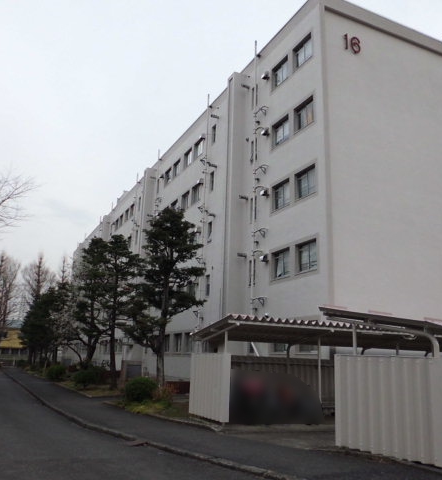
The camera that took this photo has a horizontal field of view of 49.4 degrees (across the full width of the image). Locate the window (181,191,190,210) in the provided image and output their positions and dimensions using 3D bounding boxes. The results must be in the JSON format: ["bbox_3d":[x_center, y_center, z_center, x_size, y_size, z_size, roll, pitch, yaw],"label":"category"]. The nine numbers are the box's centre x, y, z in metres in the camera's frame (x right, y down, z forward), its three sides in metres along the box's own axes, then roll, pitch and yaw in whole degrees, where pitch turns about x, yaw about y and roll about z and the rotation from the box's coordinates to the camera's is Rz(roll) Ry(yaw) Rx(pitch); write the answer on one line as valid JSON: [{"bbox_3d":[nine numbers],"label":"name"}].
[{"bbox_3d":[-1.919,-2.123,27.038,0.160,1.027,1.127,8,-16,-25],"label":"window"}]

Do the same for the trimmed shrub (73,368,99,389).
[{"bbox_3d":[-6.196,6.374,22.315,1.213,0.835,1.213,8,-15,-24],"label":"trimmed shrub"}]

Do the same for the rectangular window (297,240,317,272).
[{"bbox_3d":[2.964,0.608,16.428,0.140,1.050,1.220,8,-15,-24],"label":"rectangular window"}]

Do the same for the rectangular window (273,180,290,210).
[{"bbox_3d":[2.350,-1.661,18.438,0.140,1.050,1.220,8,-15,-24],"label":"rectangular window"}]

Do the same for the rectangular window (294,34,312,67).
[{"bbox_3d":[3.120,-6.974,17.991,0.160,1.027,1.187,8,-16,-25],"label":"rectangular window"}]

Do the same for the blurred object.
[{"bbox_3d":[1.446,4.423,13.500,2.500,1.200,1.400,8,-16,-25],"label":"blurred object"}]

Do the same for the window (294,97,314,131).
[{"bbox_3d":[3.055,-4.455,17.351,0.160,1.027,1.187,8,-16,-25],"label":"window"}]

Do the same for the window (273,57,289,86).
[{"bbox_3d":[2.437,-6.654,19.321,0.160,1.027,1.166,8,-16,-25],"label":"window"}]

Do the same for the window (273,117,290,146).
[{"bbox_3d":[2.372,-4.135,18.682,0.160,1.027,1.166,8,-16,-25],"label":"window"}]

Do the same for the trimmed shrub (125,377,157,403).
[{"bbox_3d":[-2.677,5.003,16.167,1.054,0.762,1.054,8,-15,-24],"label":"trimmed shrub"}]

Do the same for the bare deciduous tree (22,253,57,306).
[{"bbox_3d":[-23.147,8.562,59.229,4.600,14.399,4.600,7,-15,-20],"label":"bare deciduous tree"}]

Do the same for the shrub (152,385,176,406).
[{"bbox_3d":[-2.034,5.448,17.193,0.850,0.780,0.800,3,-14,-6],"label":"shrub"}]

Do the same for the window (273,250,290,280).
[{"bbox_3d":[2.278,0.925,17.839,0.140,1.050,1.220,8,-15,-24],"label":"window"}]

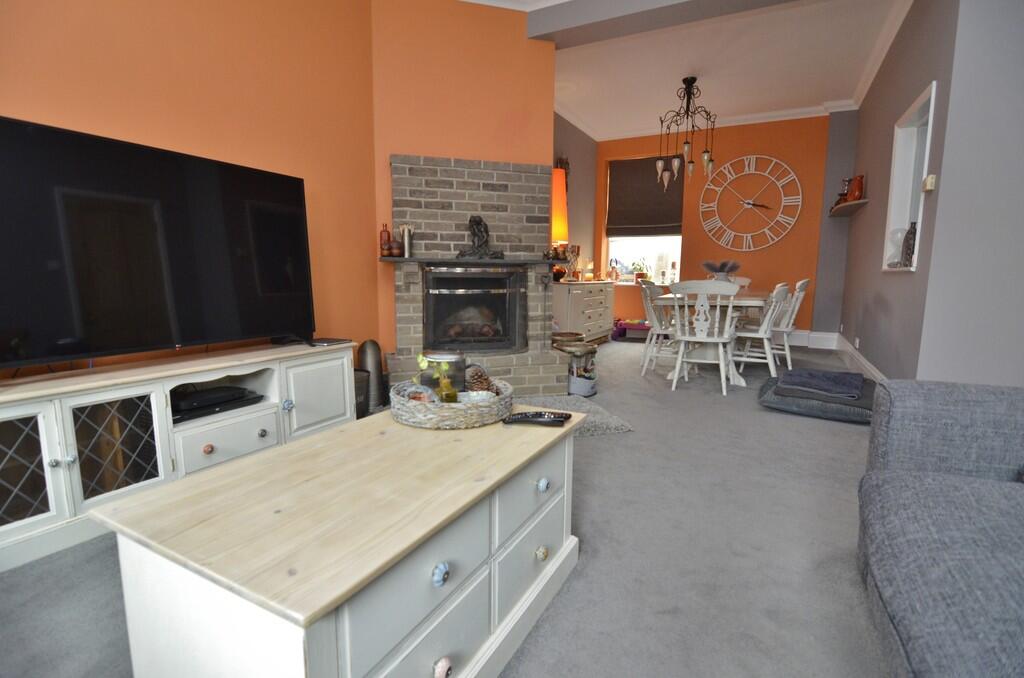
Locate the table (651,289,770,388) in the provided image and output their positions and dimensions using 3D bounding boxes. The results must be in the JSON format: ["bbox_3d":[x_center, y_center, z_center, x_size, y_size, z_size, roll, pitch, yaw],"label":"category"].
[{"bbox_3d":[2.007,-0.042,4.450,0.870,0.730,1.600,4,9,30],"label":"table"}]

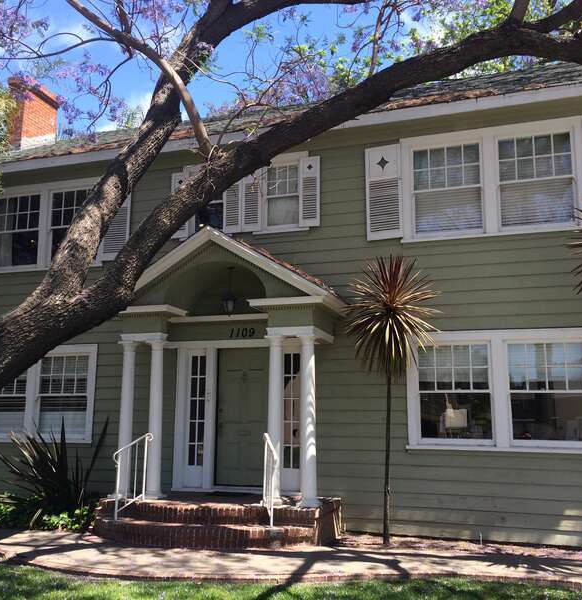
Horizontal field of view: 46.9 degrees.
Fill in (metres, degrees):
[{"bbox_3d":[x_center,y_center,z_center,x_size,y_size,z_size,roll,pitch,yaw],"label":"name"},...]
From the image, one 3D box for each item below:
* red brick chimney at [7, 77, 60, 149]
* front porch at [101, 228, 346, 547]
[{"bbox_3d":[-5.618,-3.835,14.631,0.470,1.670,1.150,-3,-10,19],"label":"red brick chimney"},{"bbox_3d":[-0.941,1.107,9.173,3.148,4.044,1.537,-3,-10,19],"label":"front porch"}]

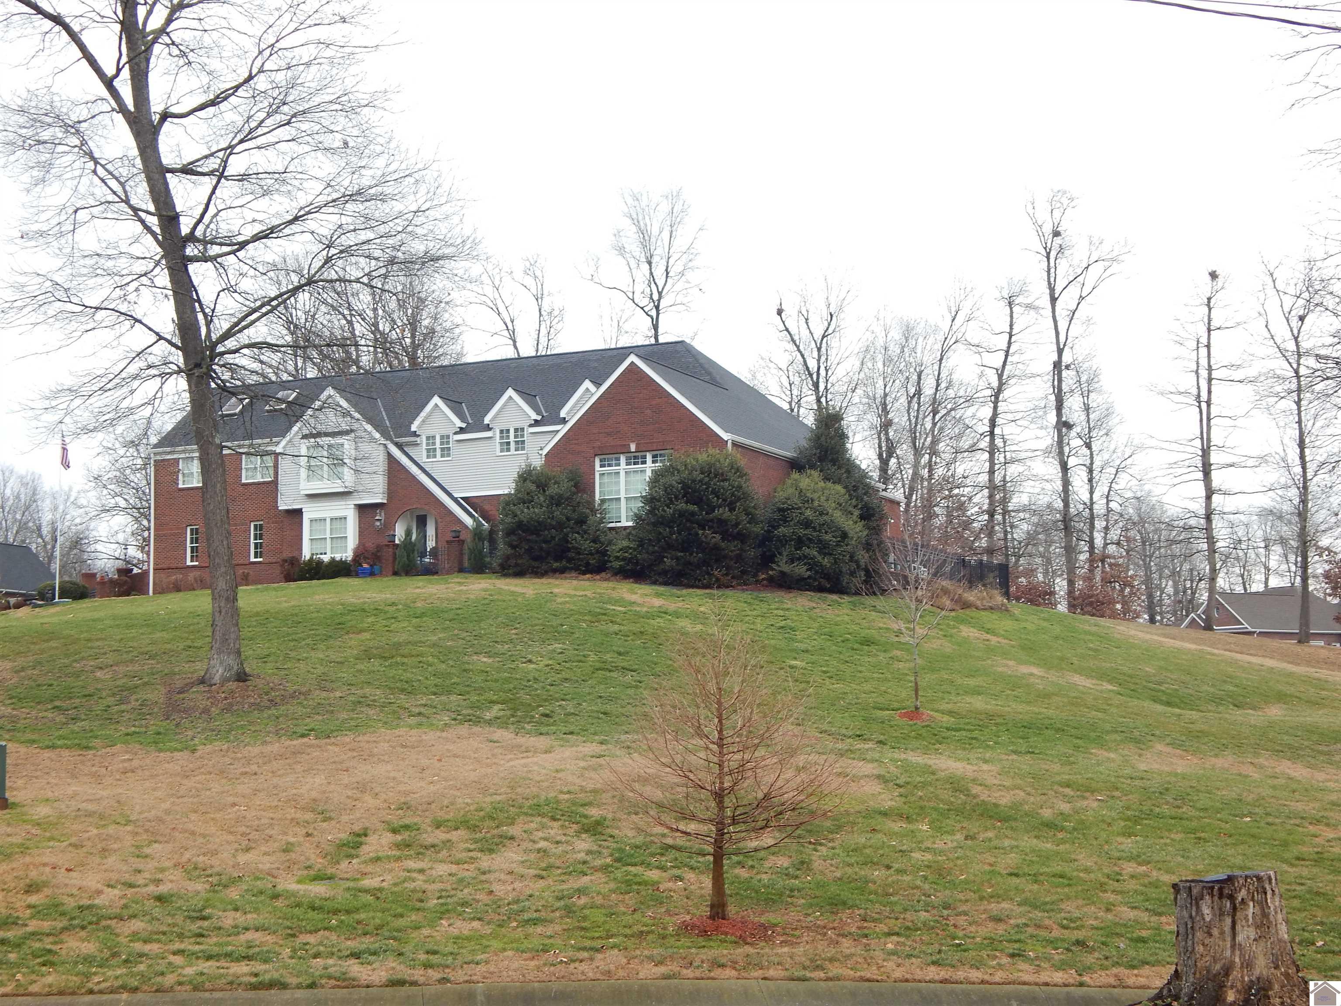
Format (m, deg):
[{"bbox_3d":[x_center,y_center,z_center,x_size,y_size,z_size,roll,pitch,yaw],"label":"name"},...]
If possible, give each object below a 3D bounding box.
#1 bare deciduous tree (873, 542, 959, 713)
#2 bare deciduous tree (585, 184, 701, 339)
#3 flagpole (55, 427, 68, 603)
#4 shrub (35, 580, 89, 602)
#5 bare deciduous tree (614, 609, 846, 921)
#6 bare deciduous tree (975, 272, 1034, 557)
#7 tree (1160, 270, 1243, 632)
[{"bbox_3d":[3.598,1.776,27.648,1.286,2.677,1.286,-1,-6,0],"label":"bare deciduous tree"},{"bbox_3d":[-1.297,-4.491,88.191,5.490,21.517,5.490,-1,-6,0],"label":"bare deciduous tree"},{"bbox_3d":[-22.924,0.459,70.364,0.552,6.577,0.350,-1,-6,0],"label":"flagpole"},{"bbox_3d":[-23.573,3.389,72.054,2.069,0.975,1.800,-1,-6,0],"label":"shrub"},{"bbox_3d":[0.522,2.361,16.959,2.101,2.878,2.101,-1,-6,0],"label":"bare deciduous tree"},{"bbox_3d":[15.791,-2.540,88.921,3.024,16.636,3.024,-1,-6,0],"label":"bare deciduous tree"},{"bbox_3d":[21.072,-2.187,74.812,3.294,14.678,3.294,-1,-6,0],"label":"tree"}]

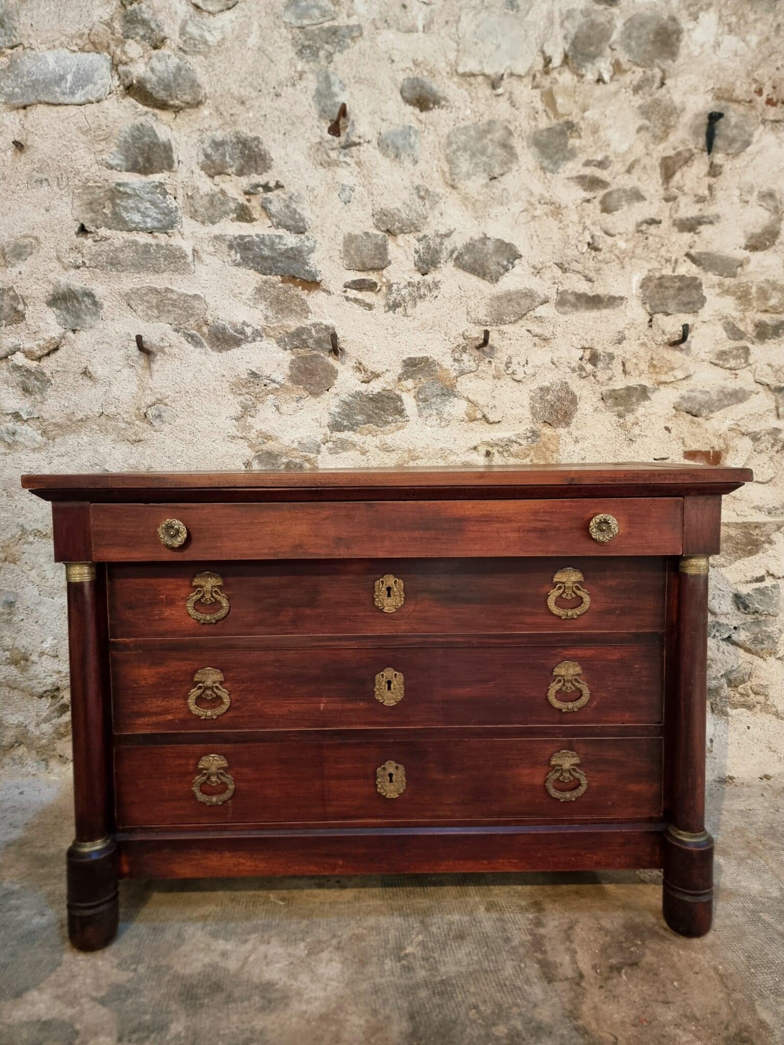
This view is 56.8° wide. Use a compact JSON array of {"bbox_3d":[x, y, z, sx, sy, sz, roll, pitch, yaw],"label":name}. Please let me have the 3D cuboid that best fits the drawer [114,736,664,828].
[{"bbox_3d":[-0.005,0.503,1.610,1.086,0.164,0.357,-1,4,-1],"label":"drawer"}]

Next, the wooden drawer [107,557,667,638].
[{"bbox_3d":[-0.008,0.131,1.581,1.086,0.157,0.357,-1,4,-1],"label":"wooden drawer"}]

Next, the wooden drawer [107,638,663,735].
[{"bbox_3d":[-0.006,0.312,1.595,1.086,0.168,0.357,-1,4,-1],"label":"wooden drawer"}]

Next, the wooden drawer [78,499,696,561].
[{"bbox_3d":[-0.007,-0.002,1.501,1.062,0.104,0.407,-1,4,-1],"label":"wooden drawer"}]

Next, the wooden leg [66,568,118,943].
[{"bbox_3d":[-0.564,0.433,1.350,0.089,0.731,0.089,-1,4,-1],"label":"wooden leg"}]

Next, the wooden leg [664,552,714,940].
[{"bbox_3d":[0.565,0.422,1.376,0.089,0.731,0.089,-1,4,-1],"label":"wooden leg"}]

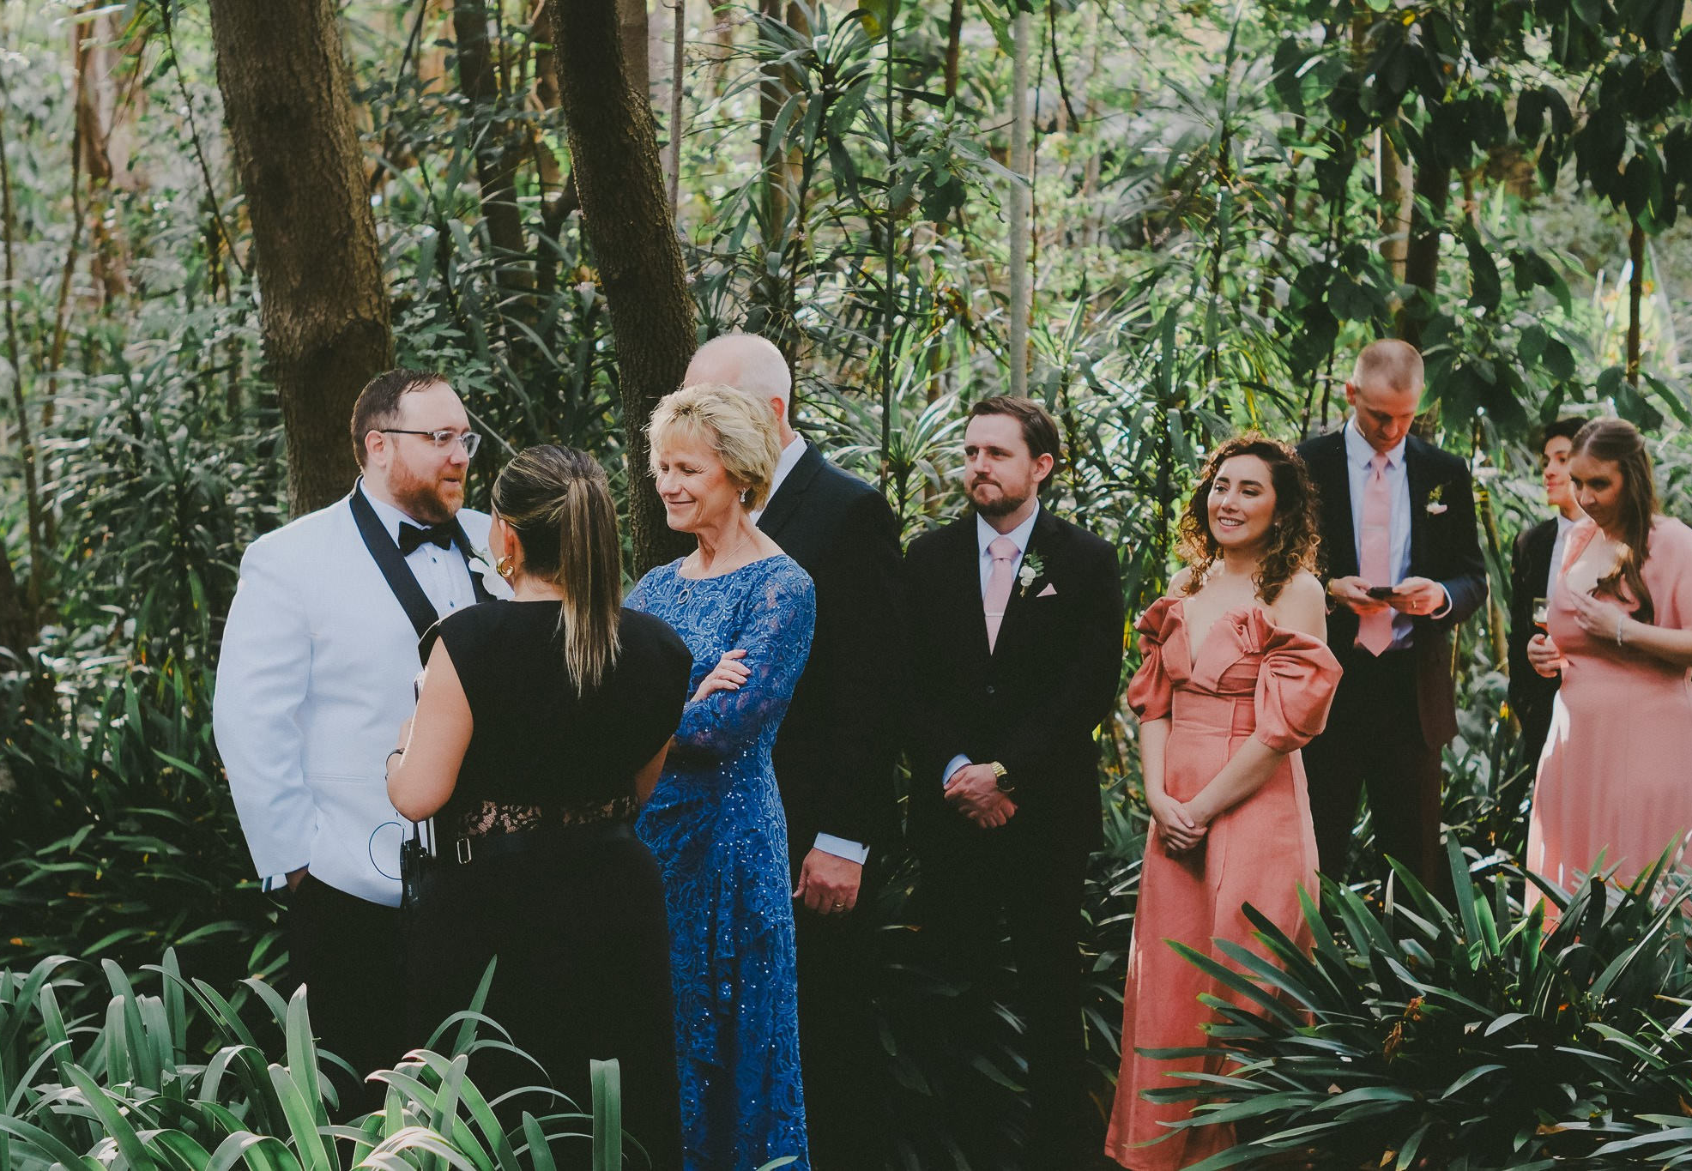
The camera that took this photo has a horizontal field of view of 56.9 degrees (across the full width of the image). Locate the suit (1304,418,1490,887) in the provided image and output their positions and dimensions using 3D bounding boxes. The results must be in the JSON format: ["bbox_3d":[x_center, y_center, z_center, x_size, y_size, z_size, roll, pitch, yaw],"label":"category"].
[{"bbox_3d":[1.283,0.413,3.680,0.520,1.550,0.400,2,4,28],"label":"suit"}]

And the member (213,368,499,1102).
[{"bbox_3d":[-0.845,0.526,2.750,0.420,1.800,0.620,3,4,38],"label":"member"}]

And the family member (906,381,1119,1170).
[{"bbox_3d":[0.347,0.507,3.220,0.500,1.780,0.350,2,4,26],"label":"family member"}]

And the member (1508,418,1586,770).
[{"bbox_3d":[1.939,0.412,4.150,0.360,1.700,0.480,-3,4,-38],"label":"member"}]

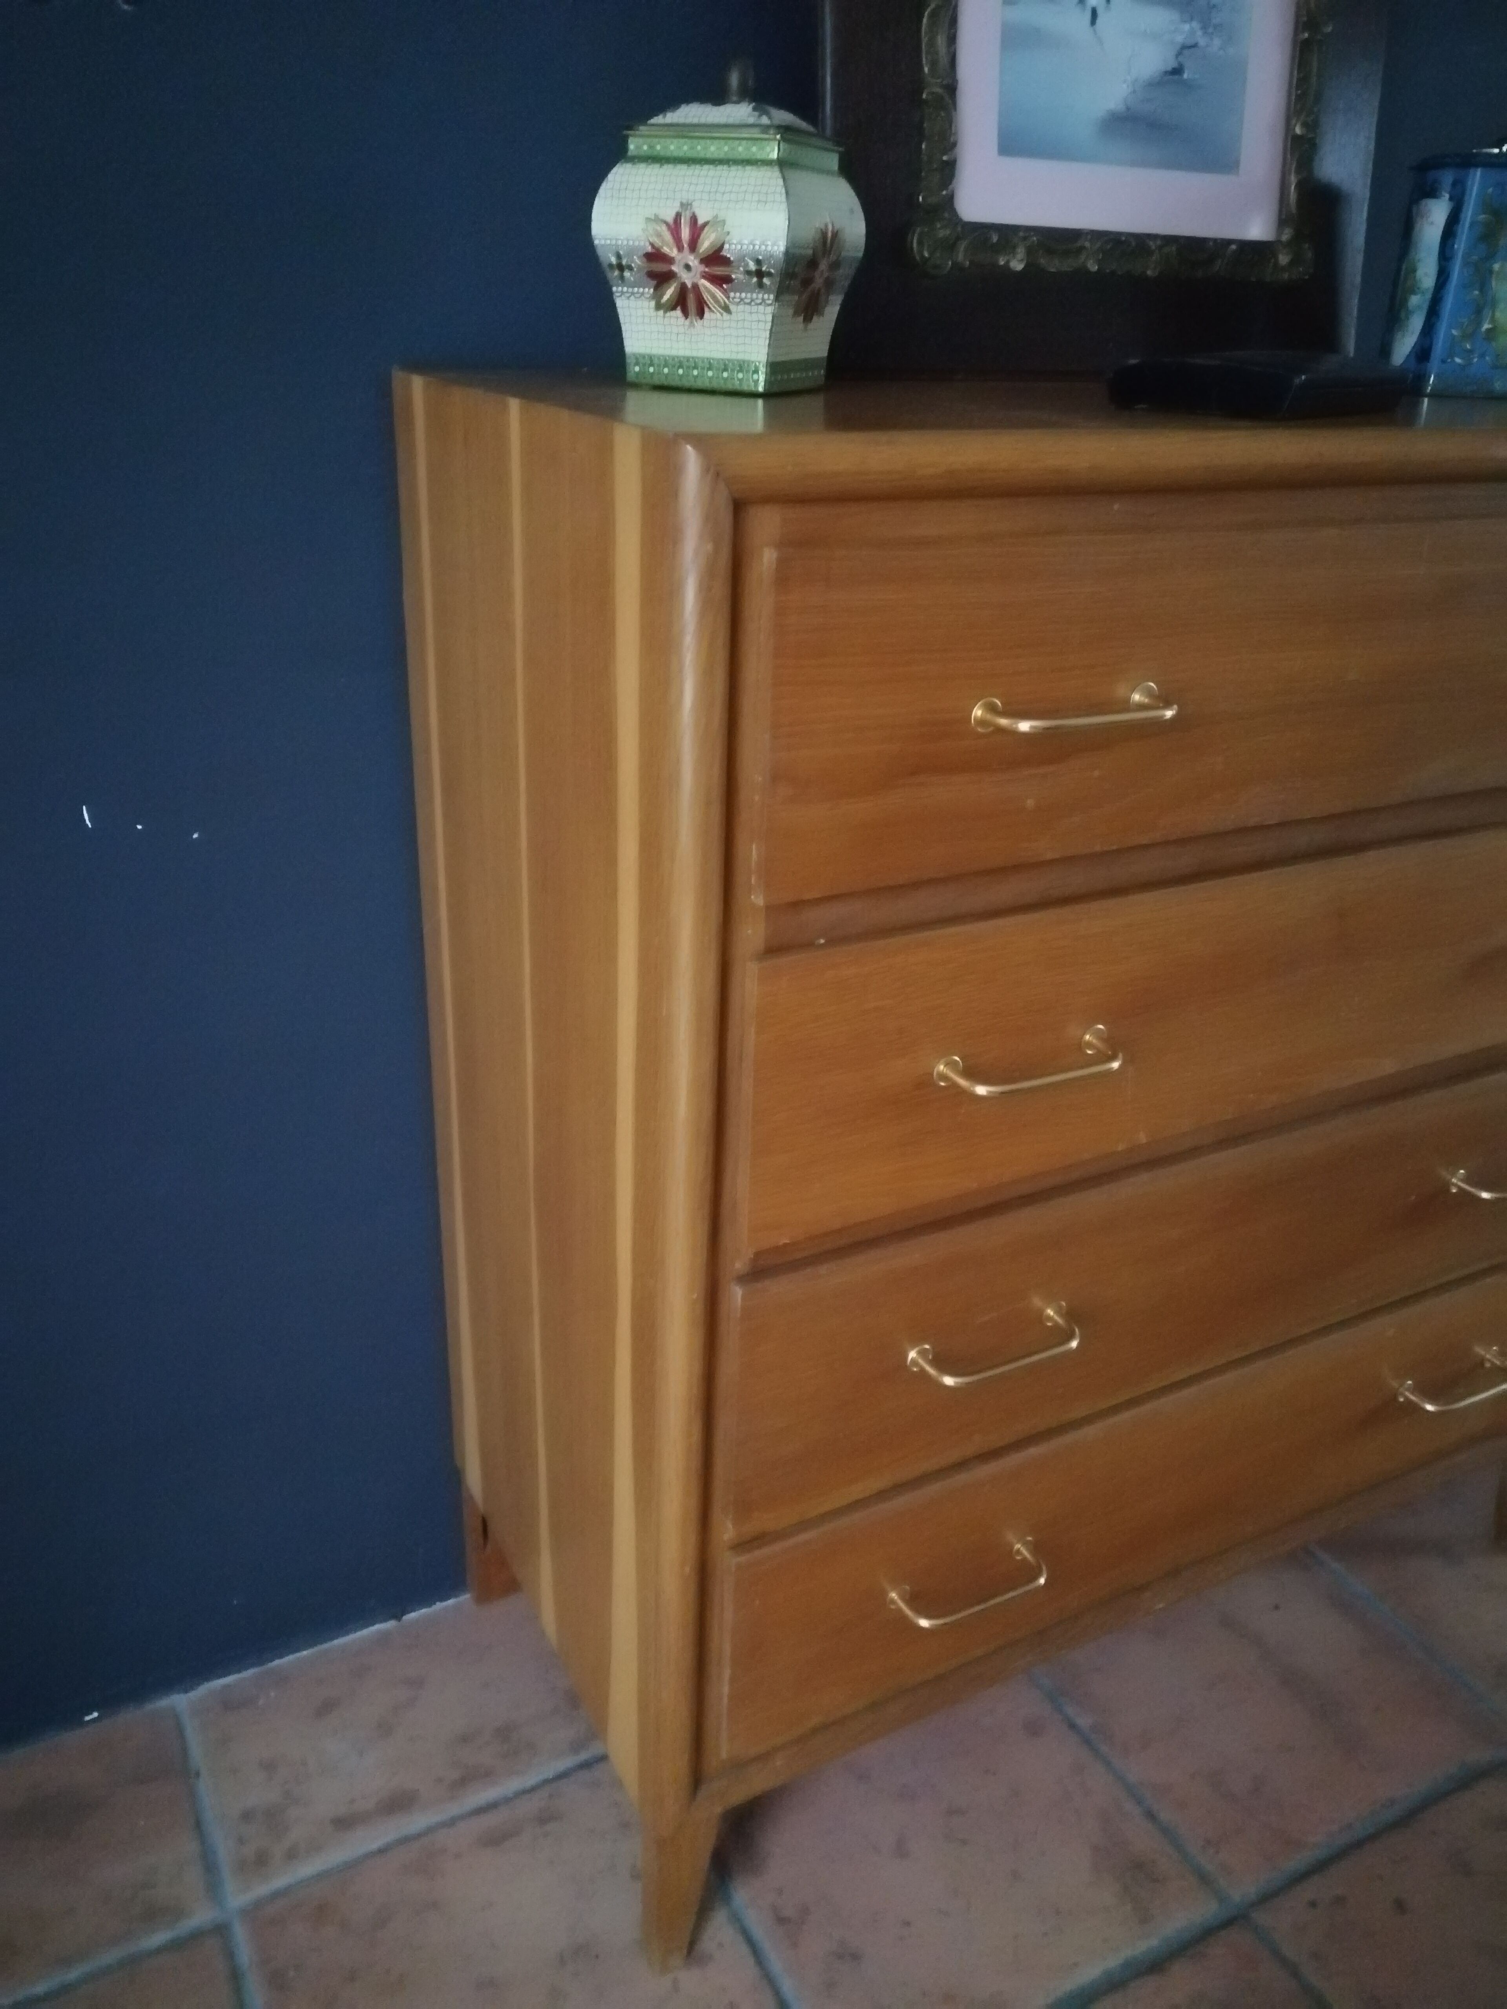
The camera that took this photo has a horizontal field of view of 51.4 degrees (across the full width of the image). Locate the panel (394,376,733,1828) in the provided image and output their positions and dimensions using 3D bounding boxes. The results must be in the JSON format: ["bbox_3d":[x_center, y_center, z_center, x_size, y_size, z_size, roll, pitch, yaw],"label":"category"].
[{"bbox_3d":[-0.125,0.072,0.981,0.034,0.844,0.389,-11,28,-27],"label":"panel"}]

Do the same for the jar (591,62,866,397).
[{"bbox_3d":[-0.012,-0.470,0.951,0.125,0.176,0.125,12,26,20],"label":"jar"}]

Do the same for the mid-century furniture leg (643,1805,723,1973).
[{"bbox_3d":[-0.051,0.589,1.055,0.047,0.152,0.033,-11,28,-27],"label":"mid-century furniture leg"}]

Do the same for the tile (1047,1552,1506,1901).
[{"bbox_3d":[0.413,0.570,1.335,0.307,0.012,0.307,-11,27,-26],"label":"tile"}]

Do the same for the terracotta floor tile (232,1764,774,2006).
[{"bbox_3d":[-0.152,0.677,1.050,0.308,0.012,0.307,-11,27,-26],"label":"terracotta floor tile"}]

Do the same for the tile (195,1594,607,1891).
[{"bbox_3d":[-0.278,0.577,1.262,0.308,0.012,0.200,-11,27,-26],"label":"tile"}]

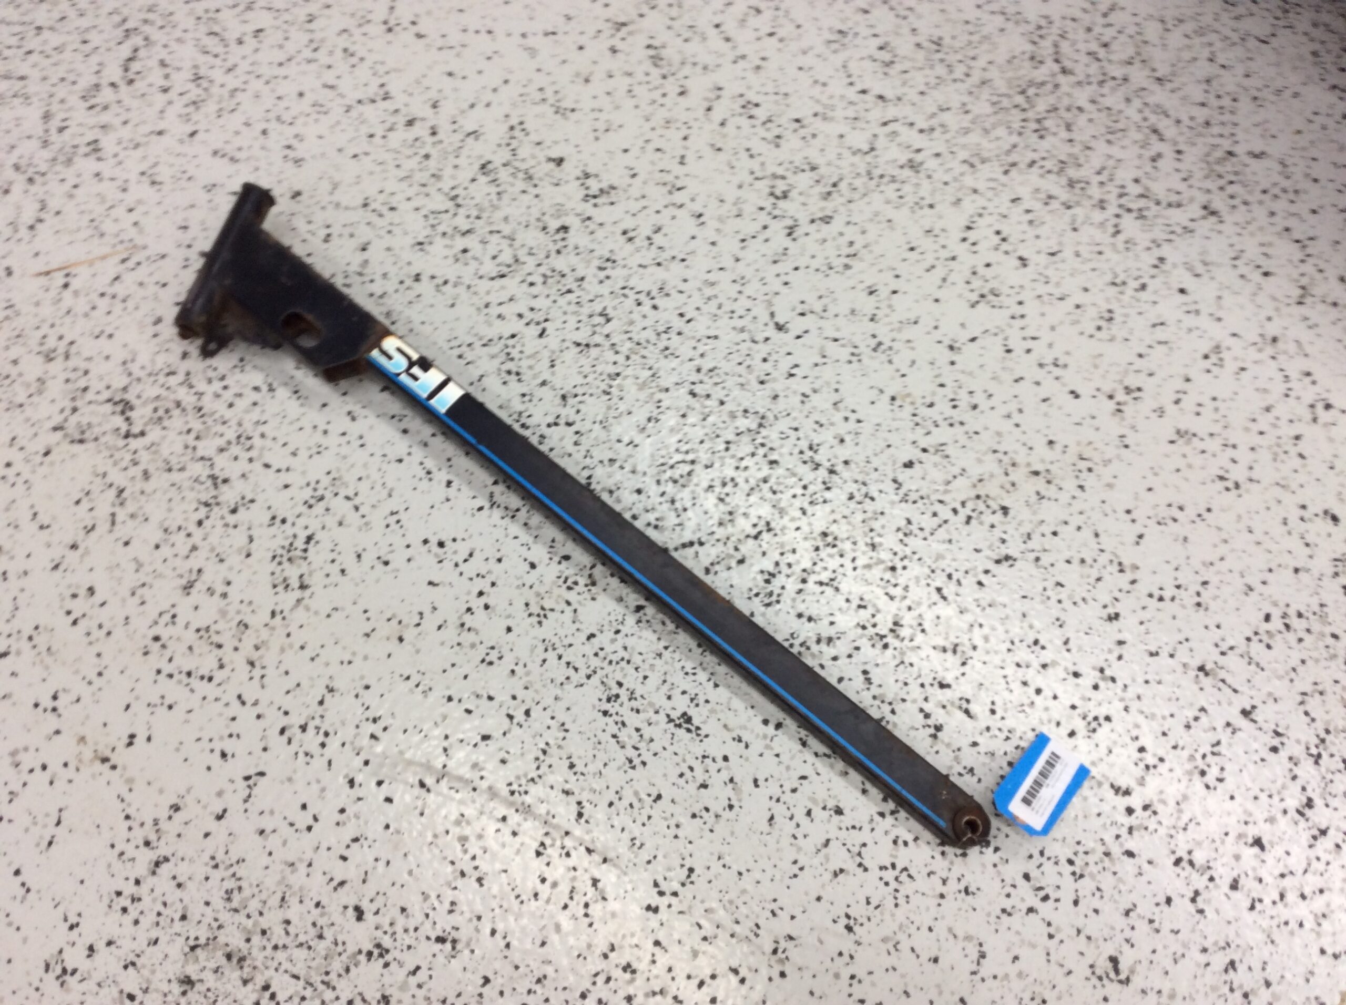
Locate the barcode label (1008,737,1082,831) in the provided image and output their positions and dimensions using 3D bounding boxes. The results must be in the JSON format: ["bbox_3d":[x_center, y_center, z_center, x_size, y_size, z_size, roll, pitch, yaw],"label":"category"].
[{"bbox_3d":[0.252,0.191,0.841,0.025,0.001,0.056,35,73,10],"label":"barcode label"}]

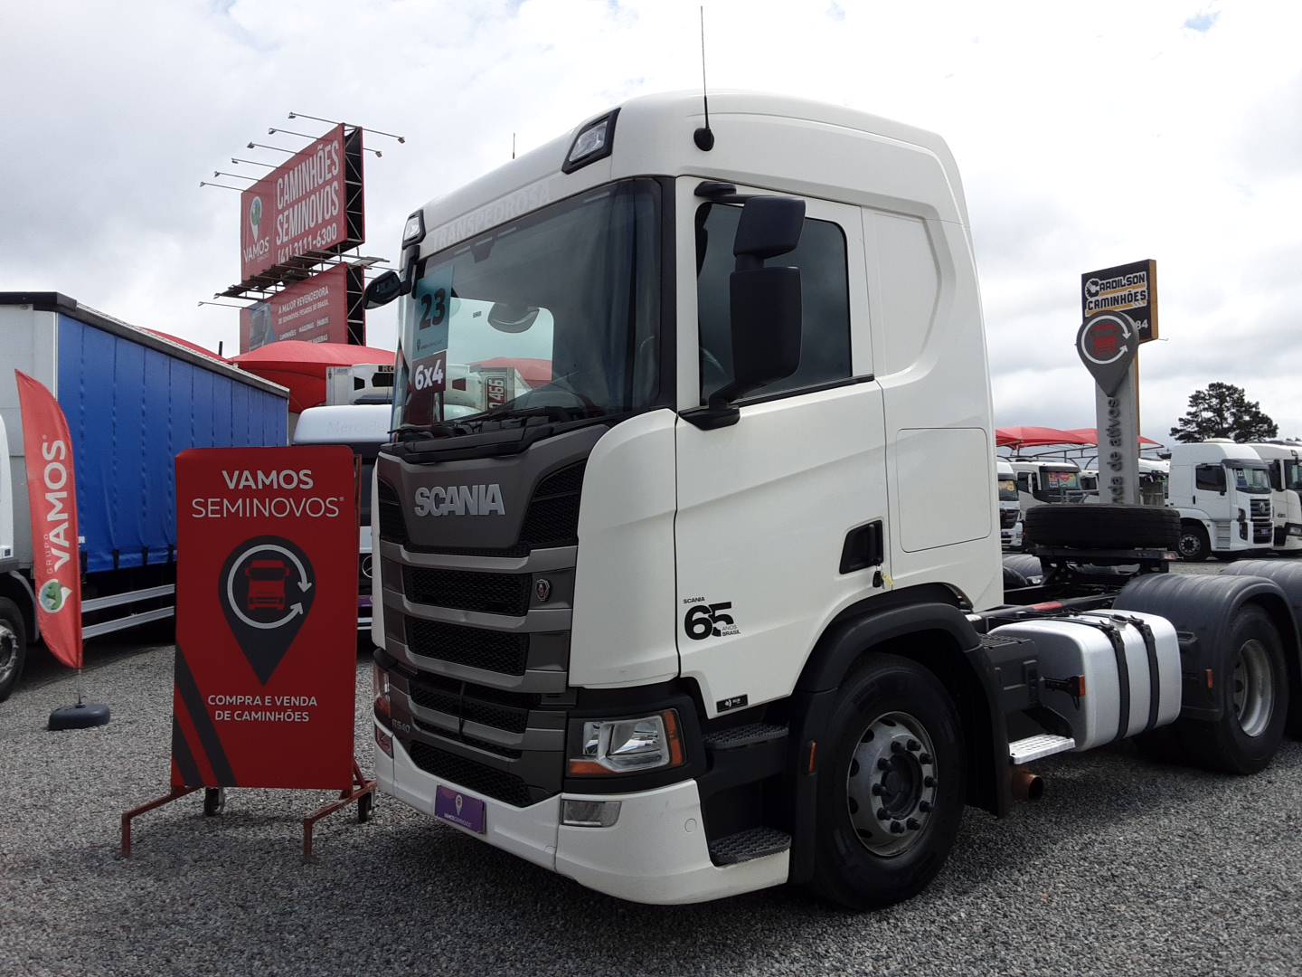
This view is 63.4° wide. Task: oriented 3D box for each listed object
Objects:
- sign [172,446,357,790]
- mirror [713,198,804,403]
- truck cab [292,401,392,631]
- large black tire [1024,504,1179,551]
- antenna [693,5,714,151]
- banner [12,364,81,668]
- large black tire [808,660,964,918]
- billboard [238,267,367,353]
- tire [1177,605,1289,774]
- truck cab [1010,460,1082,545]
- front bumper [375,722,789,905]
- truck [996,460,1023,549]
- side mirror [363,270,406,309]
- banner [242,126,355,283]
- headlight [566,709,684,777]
[{"bbox_3d":[-1.957,0.652,5.350,0.965,1.730,0.080,-1,-1,6],"label":"sign"},{"bbox_3d":[0.353,-0.643,3.573,0.210,0.710,0.310,0,-1,-39],"label":"mirror"},{"bbox_3d":[-3.200,0.330,12.850,2.250,2.600,1.750,0,-1,-3],"label":"truck cab"},{"bbox_3d":[3.290,0.280,7.720,1.040,0.300,1.040,0,-1,-39],"label":"large black tire"},{"bbox_3d":[0.196,-1.547,3.992,0.080,0.570,0.080,0,-1,0],"label":"antenna"},{"bbox_3d":[-4.710,0.246,8.220,0.480,2.320,0.100,0,-1,-24],"label":"banner"},{"bbox_3d":[0.938,1.226,4.447,1.040,1.040,0.300,0,-1,-39],"label":"large black tire"},{"bbox_3d":[-11.838,-5.033,34.766,0.350,3.054,9.467,0,-1,-39],"label":"billboard"},{"bbox_3d":[3.658,1.238,6.605,1.030,1.030,0.300,0,-1,-39],"label":"tire"},{"bbox_3d":[11.981,0.416,32.771,2.400,2.550,1.900,0,-1,-34],"label":"truck cab"},{"bbox_3d":[-0.530,1.268,4.635,0.740,0.480,2.470,0,-1,-39],"label":"front bumper"},{"bbox_3d":[9.500,0.730,36.700,2.500,3.000,6.500,0,-1,-40],"label":"truck"},{"bbox_3d":[-1.290,-0.954,5.050,0.170,0.190,0.200,-1,-1,35],"label":"side mirror"},{"bbox_3d":[-11.786,-8.931,34.665,0.350,3.488,9.208,0,-1,-39],"label":"banner"},{"bbox_3d":[-0.089,0.908,3.777,0.460,0.270,0.220,-1,-1,43],"label":"headlight"}]

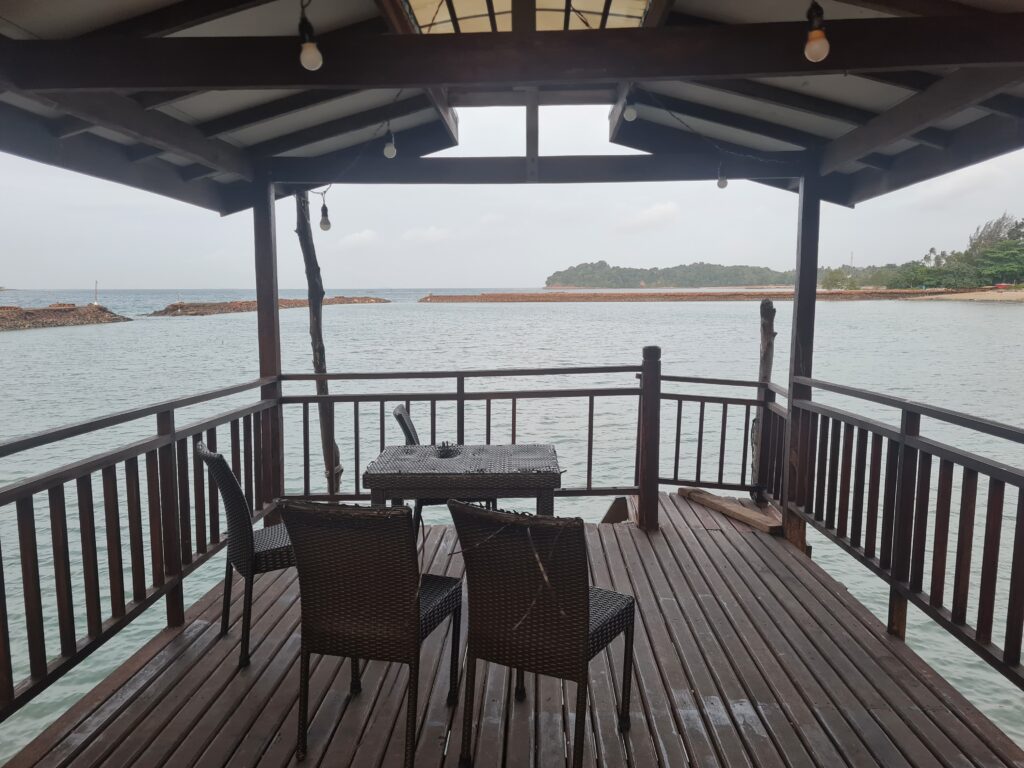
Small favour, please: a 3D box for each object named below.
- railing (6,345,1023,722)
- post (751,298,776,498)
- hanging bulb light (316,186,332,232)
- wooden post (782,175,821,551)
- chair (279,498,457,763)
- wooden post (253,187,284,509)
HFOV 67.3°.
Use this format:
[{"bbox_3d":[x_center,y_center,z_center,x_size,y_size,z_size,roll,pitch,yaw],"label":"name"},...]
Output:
[{"bbox_3d":[0.089,0.485,3.888,3.450,1.150,3.450,0,7,2],"label":"railing"},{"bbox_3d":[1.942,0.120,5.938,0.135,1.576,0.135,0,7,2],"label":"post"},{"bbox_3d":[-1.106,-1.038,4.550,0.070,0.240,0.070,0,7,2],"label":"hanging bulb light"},{"bbox_3d":[1.790,-0.111,4.739,0.110,2.277,0.110,0,7,2],"label":"wooden post"},{"bbox_3d":[-0.455,0.786,2.659,0.440,0.890,0.560,1,7,11],"label":"chair"},{"bbox_3d":[-1.523,-0.111,4.823,0.105,2.260,0.105,0,7,2],"label":"wooden post"}]

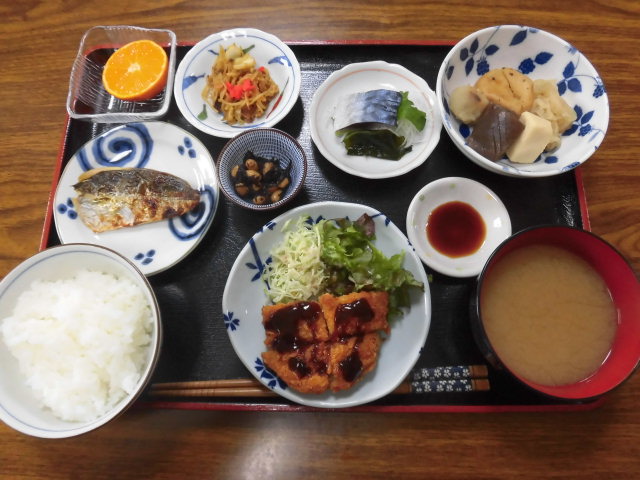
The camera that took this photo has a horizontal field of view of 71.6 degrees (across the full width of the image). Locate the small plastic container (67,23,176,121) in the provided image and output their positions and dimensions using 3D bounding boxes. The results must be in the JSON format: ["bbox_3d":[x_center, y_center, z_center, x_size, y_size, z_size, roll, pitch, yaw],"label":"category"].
[{"bbox_3d":[-0.156,-0.129,0.367,0.079,0.034,0.084,0,74,1],"label":"small plastic container"}]

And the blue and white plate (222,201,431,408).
[{"bbox_3d":[0.005,0.044,0.319,0.143,0.027,0.143,0,74,1],"label":"blue and white plate"}]

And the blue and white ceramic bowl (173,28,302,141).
[{"bbox_3d":[-0.065,-0.122,0.367,0.100,0.029,0.100,0,74,1],"label":"blue and white ceramic bowl"}]

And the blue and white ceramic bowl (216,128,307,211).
[{"bbox_3d":[-0.042,-0.047,0.340,0.065,0.039,0.065,0,74,1],"label":"blue and white ceramic bowl"}]

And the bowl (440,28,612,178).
[{"bbox_3d":[0.148,-0.099,0.347,0.124,0.048,0.124,0,74,1],"label":"bowl"}]

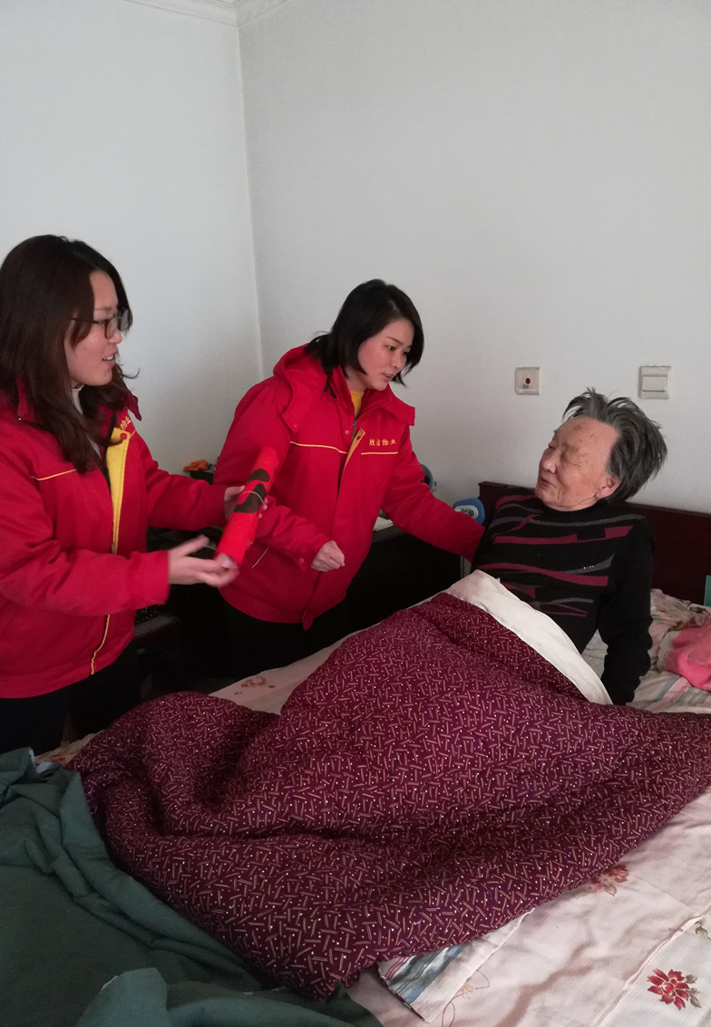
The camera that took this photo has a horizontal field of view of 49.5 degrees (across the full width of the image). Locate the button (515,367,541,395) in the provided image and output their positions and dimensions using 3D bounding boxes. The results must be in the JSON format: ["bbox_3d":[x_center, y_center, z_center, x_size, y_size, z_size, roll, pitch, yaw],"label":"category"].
[{"bbox_3d":[0.549,-0.421,2.461,0.012,0.086,0.086,-14,19,-39],"label":"button"}]

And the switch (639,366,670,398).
[{"bbox_3d":[0.830,-0.363,2.143,0.012,0.086,0.086,-14,19,-39],"label":"switch"}]

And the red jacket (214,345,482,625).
[{"bbox_3d":[-0.030,-0.059,1.967,0.640,0.680,0.440,-13,30,-35],"label":"red jacket"}]

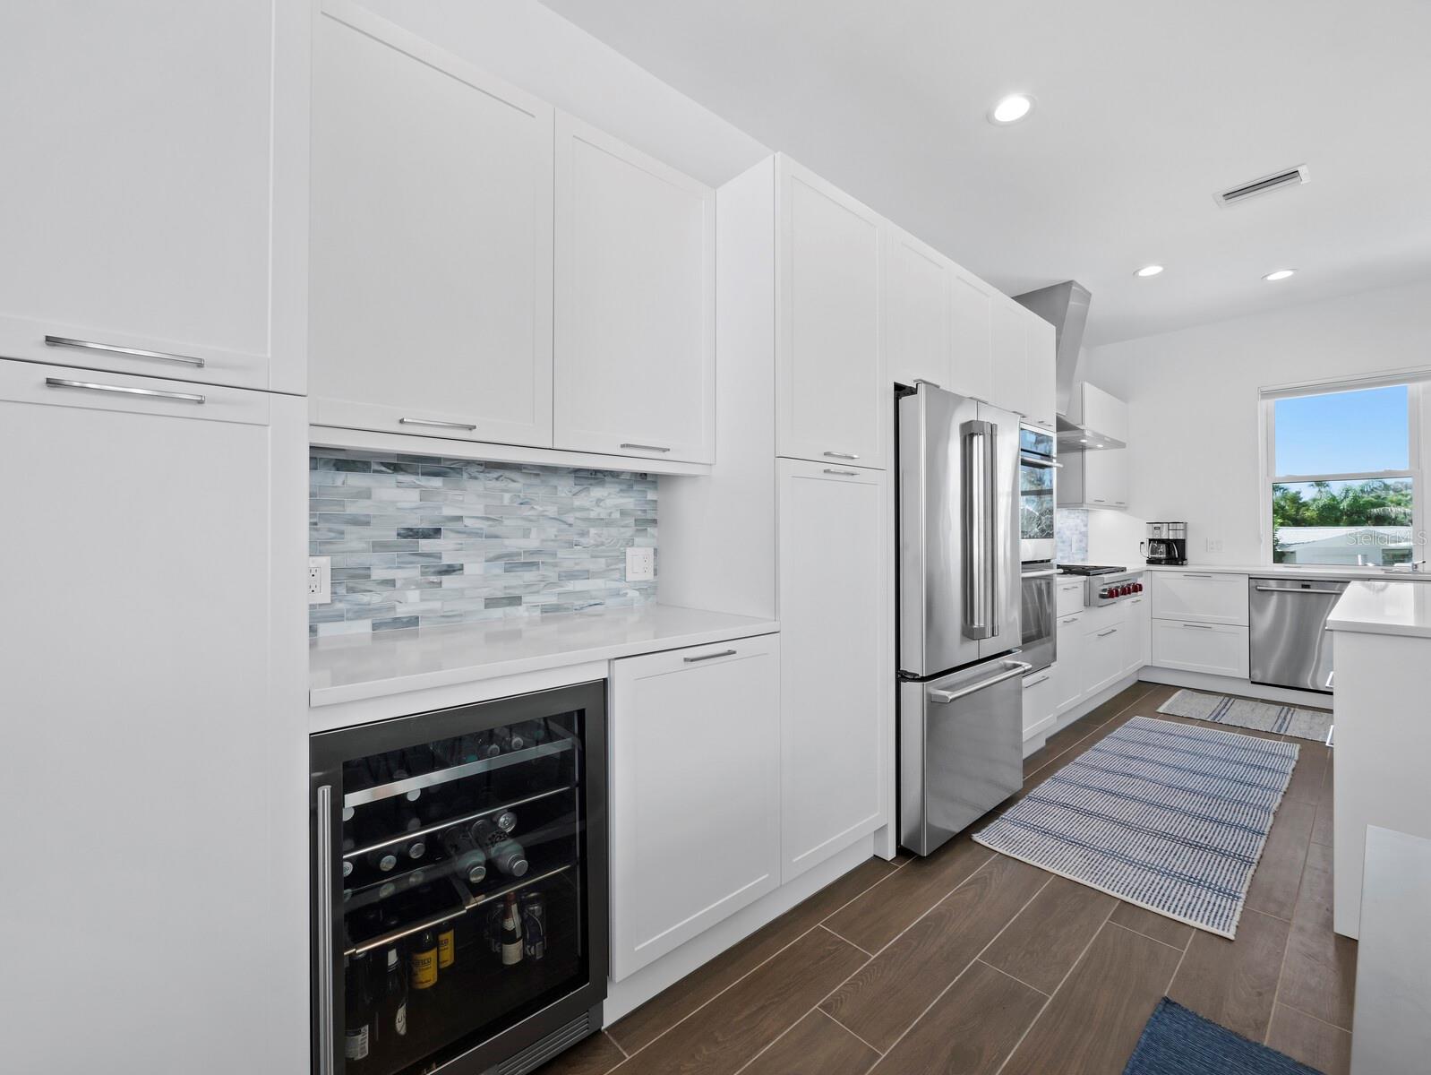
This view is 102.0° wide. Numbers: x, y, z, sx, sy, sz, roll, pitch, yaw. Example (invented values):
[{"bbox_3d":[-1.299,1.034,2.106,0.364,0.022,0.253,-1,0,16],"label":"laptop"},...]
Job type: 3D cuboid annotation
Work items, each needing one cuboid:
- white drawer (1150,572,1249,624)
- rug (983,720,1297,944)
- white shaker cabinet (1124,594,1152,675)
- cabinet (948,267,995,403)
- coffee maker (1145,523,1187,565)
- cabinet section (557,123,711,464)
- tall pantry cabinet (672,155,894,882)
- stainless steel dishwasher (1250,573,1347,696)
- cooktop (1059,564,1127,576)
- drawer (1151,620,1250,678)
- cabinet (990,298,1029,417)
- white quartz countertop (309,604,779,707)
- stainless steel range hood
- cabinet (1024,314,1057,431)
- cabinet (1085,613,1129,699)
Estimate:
[{"bbox_3d":[3.915,0.464,4.628,0.530,0.382,0.580,0,0,-41],"label":"white drawer"},{"bbox_3d":[2.236,1.219,2.874,2.429,0.010,0.797,0,0,-41],"label":"rug"},{"bbox_3d":[3.185,0.783,4.885,0.595,0.596,0.601,0,0,-41],"label":"white shaker cabinet"},{"bbox_3d":[0.999,-0.923,2.949,0.459,0.609,0.639,0,0,-41],"label":"cabinet"},{"bbox_3d":[3.984,0.060,5.104,0.260,0.377,0.271,0,0,-41],"label":"coffee maker"},{"bbox_3d":[-0.330,-0.721,1.913,0.592,0.924,0.331,0,0,-41],"label":"cabinet section"},{"bbox_3d":[0.232,-0.012,2.278,0.657,2.416,0.645,0,0,-41],"label":"tall pantry cabinet"},{"bbox_3d":[4.456,0.704,4.342,0.610,0.801,0.600,0,0,-41],"label":"stainless steel dishwasher"},{"bbox_3d":[2.637,0.264,4.364,0.899,0.064,0.570,0,0,-41],"label":"cooktop"},{"bbox_3d":[3.917,0.851,4.629,0.530,0.382,0.580,0,0,-41],"label":"drawer"},{"bbox_3d":[1.358,-0.929,3.198,0.405,0.585,0.560,0,0,-41],"label":"cabinet"},{"bbox_3d":[-0.463,0.281,1.653,1.211,0.033,0.637,0,0,-41],"label":"white quartz countertop"},{"bbox_3d":[2.602,-1.278,4.381,0.942,1.190,0.619,0,0,-41],"label":"stainless steel range hood"},{"bbox_3d":[1.646,-0.929,3.515,0.418,0.609,0.639,0,0,-41],"label":"cabinet"},{"bbox_3d":[2.618,0.864,4.389,0.911,0.440,0.601,0,0,-41],"label":"cabinet"}]

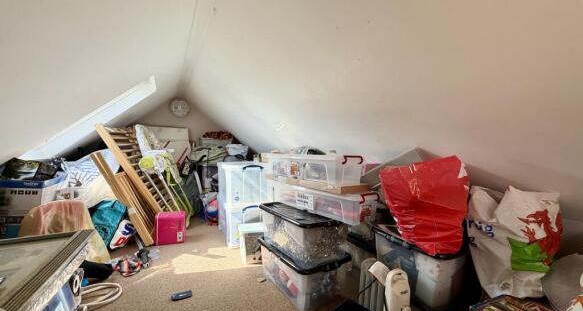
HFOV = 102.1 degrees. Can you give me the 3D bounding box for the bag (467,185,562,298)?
[{"bbox_3d":[0.984,0.370,1.081,0.340,0.450,0.190,0,3,-10],"label":"bag"}]

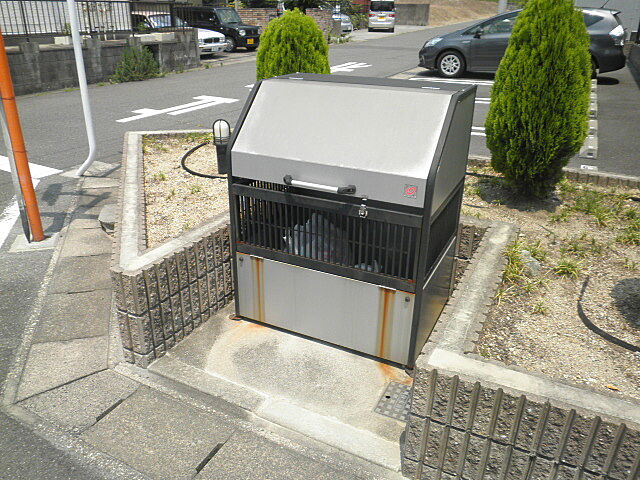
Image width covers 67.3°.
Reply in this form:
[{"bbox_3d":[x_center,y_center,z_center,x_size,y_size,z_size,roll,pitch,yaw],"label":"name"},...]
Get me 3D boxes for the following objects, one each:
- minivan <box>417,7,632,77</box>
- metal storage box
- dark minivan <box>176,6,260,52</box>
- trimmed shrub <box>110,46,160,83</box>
[{"bbox_3d":[4.676,-4.711,11.437,4.615,1.575,1.775,8,25,15],"label":"minivan"},{"bbox_3d":[0.146,-0.154,2.398,0.960,1.175,0.703,12,27,23],"label":"metal storage box"},{"bbox_3d":[-4.078,-8.191,18.726,3.395,1.580,1.475,12,27,24],"label":"dark minivan"},{"bbox_3d":[-4.531,-4.307,11.800,0.850,0.790,1.050,7,25,14],"label":"trimmed shrub"}]

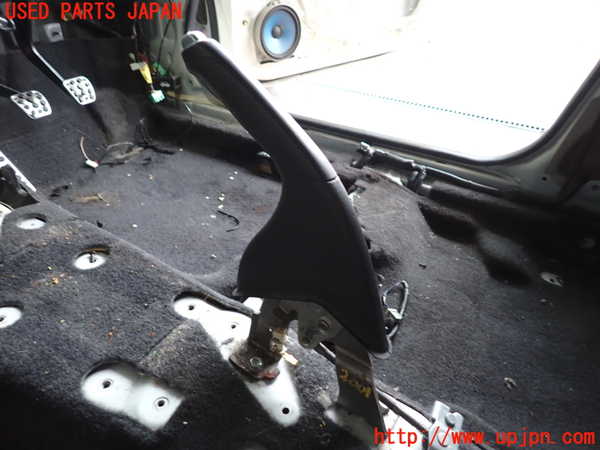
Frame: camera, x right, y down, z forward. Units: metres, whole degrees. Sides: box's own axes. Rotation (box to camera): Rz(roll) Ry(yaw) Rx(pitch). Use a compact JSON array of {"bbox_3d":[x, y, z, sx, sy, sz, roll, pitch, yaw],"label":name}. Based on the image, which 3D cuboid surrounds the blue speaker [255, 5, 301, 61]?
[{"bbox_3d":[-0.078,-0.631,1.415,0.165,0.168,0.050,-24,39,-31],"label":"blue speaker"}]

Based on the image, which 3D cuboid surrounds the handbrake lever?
[{"bbox_3d":[-0.001,0.039,0.495,0.280,0.460,0.075,22,39,31],"label":"handbrake lever"}]

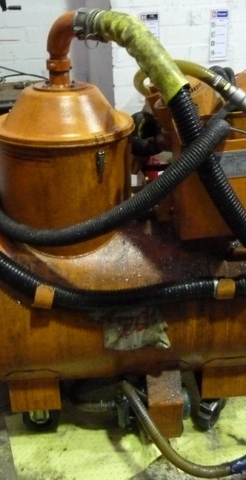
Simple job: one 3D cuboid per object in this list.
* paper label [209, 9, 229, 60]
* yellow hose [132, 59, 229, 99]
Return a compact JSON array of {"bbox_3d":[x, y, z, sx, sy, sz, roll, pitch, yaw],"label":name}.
[{"bbox_3d":[0.580,-1.228,2.773,0.105,0.280,0.004,-6,22,-11],"label":"paper label"},{"bbox_3d":[0.165,-0.460,1.339,0.255,0.122,0.276,-3,22,-3],"label":"yellow hose"}]

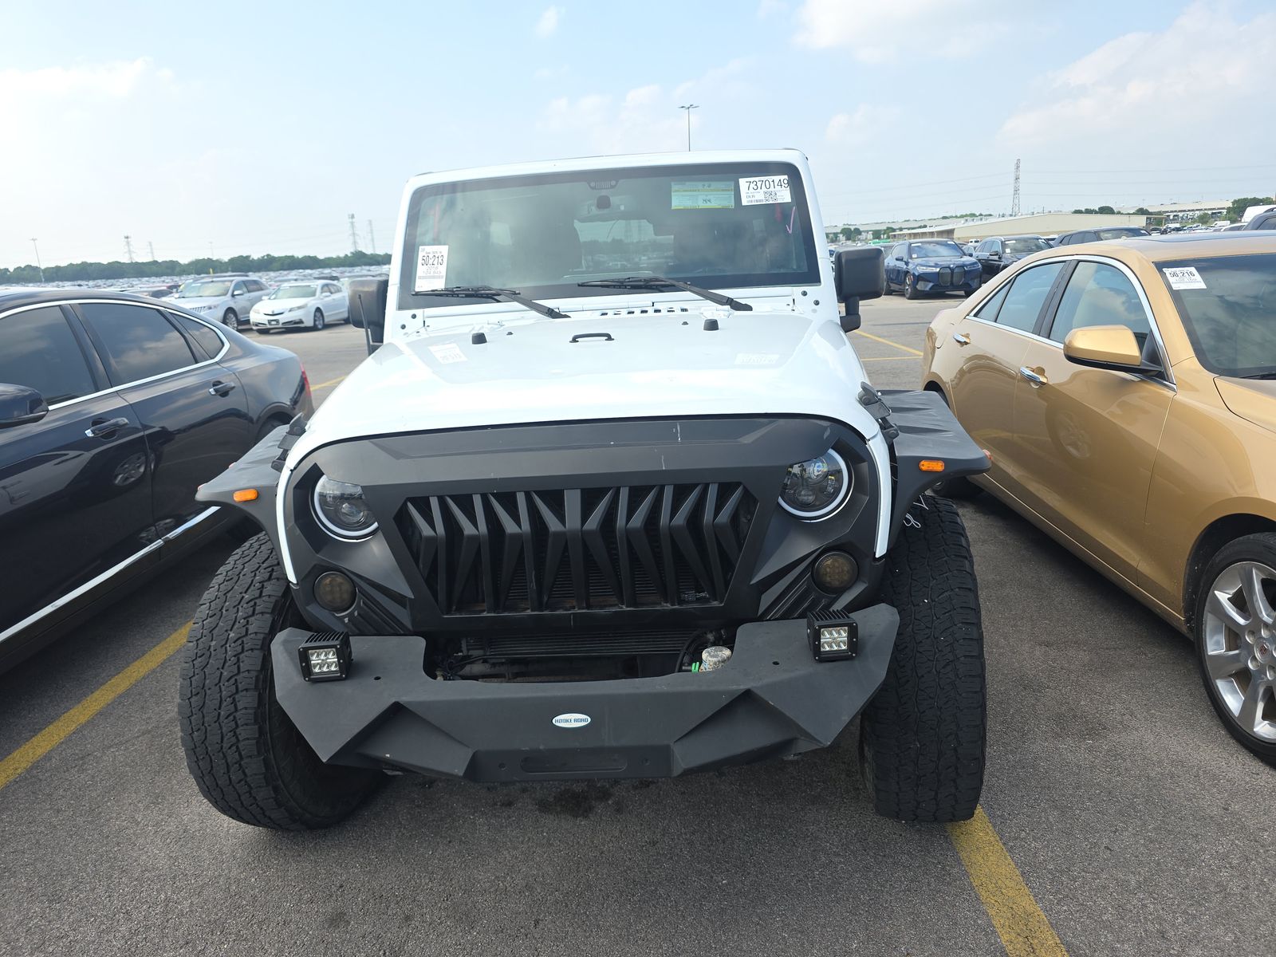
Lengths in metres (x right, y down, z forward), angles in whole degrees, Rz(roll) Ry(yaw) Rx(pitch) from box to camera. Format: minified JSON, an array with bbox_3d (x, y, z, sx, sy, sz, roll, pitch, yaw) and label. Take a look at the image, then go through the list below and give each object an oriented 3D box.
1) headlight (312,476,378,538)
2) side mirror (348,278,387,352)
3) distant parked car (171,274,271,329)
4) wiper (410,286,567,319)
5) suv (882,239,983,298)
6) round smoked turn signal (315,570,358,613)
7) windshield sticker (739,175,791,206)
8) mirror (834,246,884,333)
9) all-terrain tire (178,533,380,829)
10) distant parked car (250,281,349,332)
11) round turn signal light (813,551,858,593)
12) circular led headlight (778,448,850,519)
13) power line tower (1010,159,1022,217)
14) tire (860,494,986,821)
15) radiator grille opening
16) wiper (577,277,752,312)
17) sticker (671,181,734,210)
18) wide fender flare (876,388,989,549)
[{"bbox_3d":[-0.603,0.044,1.785,0.165,0.165,0.090,-2,15,2],"label":"headlight"},{"bbox_3d":[-0.962,-0.573,3.126,0.210,0.300,0.140,-3,15,4],"label":"side mirror"},{"bbox_3d":[-14.246,-5.968,28.865,1.920,1.700,4.750,-2,15,1],"label":"distant parked car"},{"bbox_3d":[-0.505,-0.597,2.875,0.530,0.100,0.080,-2,-10,2],"label":"wiper"},{"bbox_3d":[9.208,-6.640,26.651,1.980,1.690,4.930,-2,15,4],"label":"suv"},{"bbox_3d":[-0.705,0.262,1.975,0.100,0.100,0.055,-3,15,4],"label":"round smoked turn signal"},{"bbox_3d":[0.455,-1.029,3.030,0.178,0.112,0.003,-3,-14,4],"label":"windshield sticker"},{"bbox_3d":[0.801,-0.684,3.070,0.180,0.285,0.150,-2,15,2],"label":"mirror"},{"bbox_3d":[-0.867,0.507,2.325,0.260,0.825,0.825,1,15,14],"label":"all-terrain tire"},{"bbox_3d":[-10.666,-5.603,27.307,1.880,1.450,4.930,-3,14,1],"label":"distant parked car"},{"bbox_3d":[0.445,0.213,1.910,0.100,0.100,0.055,-3,15,4],"label":"round turn signal light"},{"bbox_3d":[0.405,0.010,1.950,0.172,0.172,0.095,-3,15,4],"label":"circular led headlight"},{"bbox_3d":[191.432,-140.708,430.423,5.000,40.000,5.000,4,16,23],"label":"power line tower"},{"bbox_3d":[0.729,0.468,2.260,0.250,0.810,0.815,0,15,10],"label":"tire"},{"bbox_3d":[-0.121,0.143,1.705,0.720,0.270,0.090,-2,15,2],"label":"radiator grille opening"},{"bbox_3d":[0.089,-0.619,2.855,0.590,0.105,0.080,-2,-10,2],"label":"wiper"},{"bbox_3d":[0.230,-1.005,3.010,0.220,0.130,0.004,-2,-19,2],"label":"sticker"},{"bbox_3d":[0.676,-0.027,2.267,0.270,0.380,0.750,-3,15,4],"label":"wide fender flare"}]

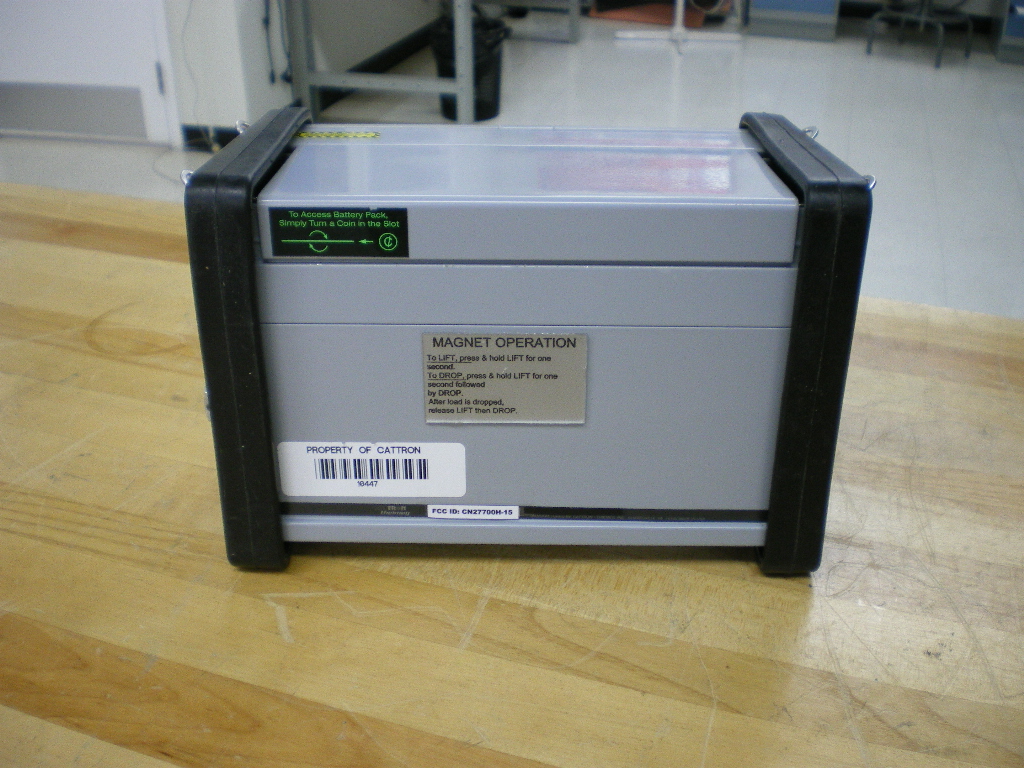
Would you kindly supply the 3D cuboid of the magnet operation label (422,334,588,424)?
[{"bbox_3d":[-0.003,-0.002,0.421,0.064,0.038,0.002,0,24,0],"label":"magnet operation label"}]

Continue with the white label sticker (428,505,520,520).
[{"bbox_3d":[-0.016,0.054,0.446,0.038,0.006,0.001,0,24,0],"label":"white label sticker"}]

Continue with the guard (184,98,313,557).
[{"bbox_3d":[-0.107,-0.029,0.492,0.025,0.167,0.159,0,24,0],"label":"guard"}]

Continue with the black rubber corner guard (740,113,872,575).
[{"bbox_3d":[0.119,-0.028,0.491,0.025,0.167,0.159,0,24,0],"label":"black rubber corner guard"}]

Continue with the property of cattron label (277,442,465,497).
[{"bbox_3d":[-0.057,0.036,0.438,0.076,0.025,0.001,0,24,0],"label":"property of cattron label"}]

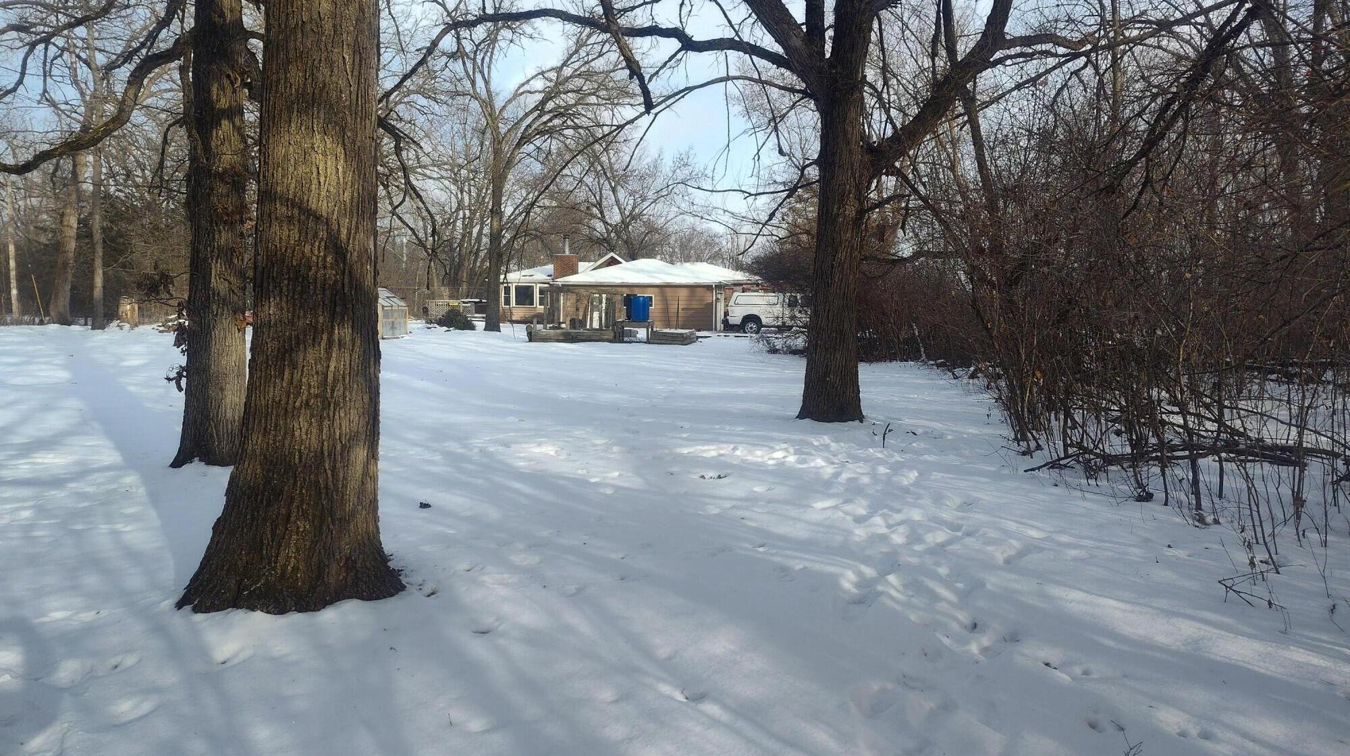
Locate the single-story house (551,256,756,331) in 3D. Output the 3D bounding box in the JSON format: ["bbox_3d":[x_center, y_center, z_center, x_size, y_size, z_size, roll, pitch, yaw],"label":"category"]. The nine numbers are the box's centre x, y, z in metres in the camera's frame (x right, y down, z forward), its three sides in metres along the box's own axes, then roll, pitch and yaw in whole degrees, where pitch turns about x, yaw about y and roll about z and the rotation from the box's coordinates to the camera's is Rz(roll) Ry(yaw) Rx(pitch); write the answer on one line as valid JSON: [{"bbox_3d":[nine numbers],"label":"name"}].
[{"bbox_3d":[-1.200,-4.350,47.200,8.900,3.800,7.800,1,5,6],"label":"single-story house"}]

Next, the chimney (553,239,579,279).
[{"bbox_3d":[-6.150,-6.750,51.000,1.150,2.550,0.950,1,5,7],"label":"chimney"}]

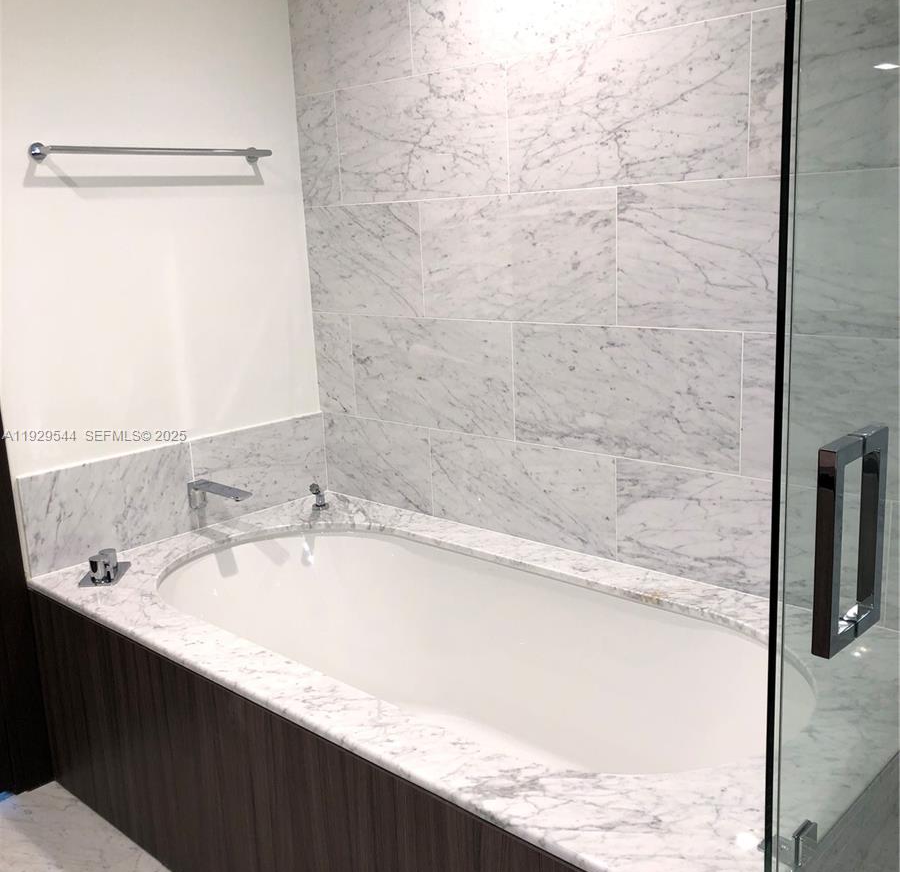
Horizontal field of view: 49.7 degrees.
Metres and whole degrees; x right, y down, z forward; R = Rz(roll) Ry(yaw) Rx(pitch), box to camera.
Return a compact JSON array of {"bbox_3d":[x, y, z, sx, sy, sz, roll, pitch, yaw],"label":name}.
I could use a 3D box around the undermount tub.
[{"bbox_3d":[-0.004,0.591,2.139,1.680,0.455,0.780,9,17,42],"label":"undermount tub"}]

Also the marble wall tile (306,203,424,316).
[{"bbox_3d":[-0.241,-0.493,2.723,0.470,0.305,0.012,9,17,42],"label":"marble wall tile"}]

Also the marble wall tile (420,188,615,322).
[{"bbox_3d":[0.152,-0.432,2.356,0.603,0.303,0.010,9,17,42],"label":"marble wall tile"}]

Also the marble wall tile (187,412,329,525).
[{"bbox_3d":[-0.551,0.092,2.844,0.012,0.254,0.459,9,17,42],"label":"marble wall tile"}]

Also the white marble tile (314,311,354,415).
[{"bbox_3d":[-0.339,-0.214,2.881,0.162,0.303,0.010,9,17,42],"label":"white marble tile"}]

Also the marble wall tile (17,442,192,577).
[{"bbox_3d":[-0.865,0.178,2.504,0.010,0.249,0.473,9,17,42],"label":"marble wall tile"}]

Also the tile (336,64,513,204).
[{"bbox_3d":[-0.083,-0.763,2.499,0.611,0.305,0.012,9,17,42],"label":"tile"}]

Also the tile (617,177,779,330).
[{"bbox_3d":[0.595,-0.361,1.950,0.603,0.303,0.010,9,17,42],"label":"tile"}]

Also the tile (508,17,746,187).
[{"bbox_3d":[0.363,-0.693,2.089,0.609,0.305,0.012,9,17,42],"label":"tile"}]

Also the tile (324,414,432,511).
[{"bbox_3d":[-0.217,0.075,2.841,0.464,0.250,0.010,9,17,42],"label":"tile"}]

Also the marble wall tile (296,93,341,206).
[{"bbox_3d":[-0.366,-0.808,2.760,0.164,0.305,0.012,9,17,42],"label":"marble wall tile"}]

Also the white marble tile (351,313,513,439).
[{"bbox_3d":[-0.058,-0.169,2.633,0.605,0.303,0.012,9,17,42],"label":"white marble tile"}]

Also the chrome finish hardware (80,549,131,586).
[{"bbox_3d":[-0.830,0.310,2.336,0.087,0.062,0.148,-3,12,-1],"label":"chrome finish hardware"}]

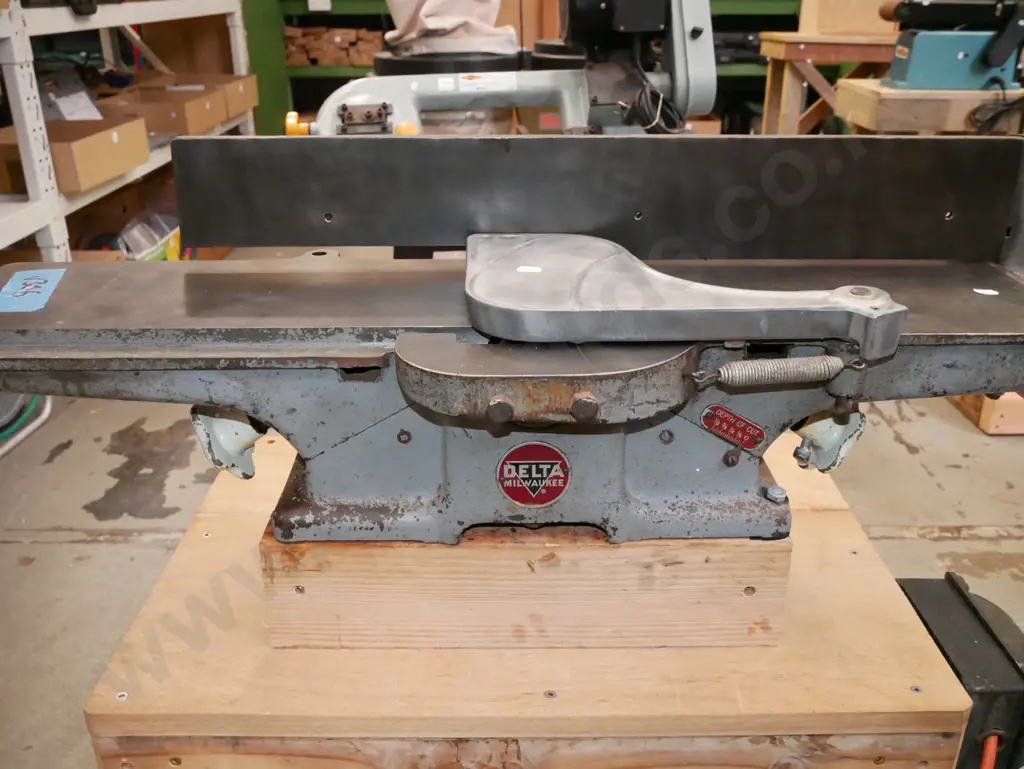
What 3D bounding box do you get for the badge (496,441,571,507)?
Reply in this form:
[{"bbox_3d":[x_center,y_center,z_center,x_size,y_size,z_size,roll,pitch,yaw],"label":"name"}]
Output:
[{"bbox_3d":[0.017,0.066,0.743,0.055,0.055,0.004,0,22,0],"label":"badge"}]

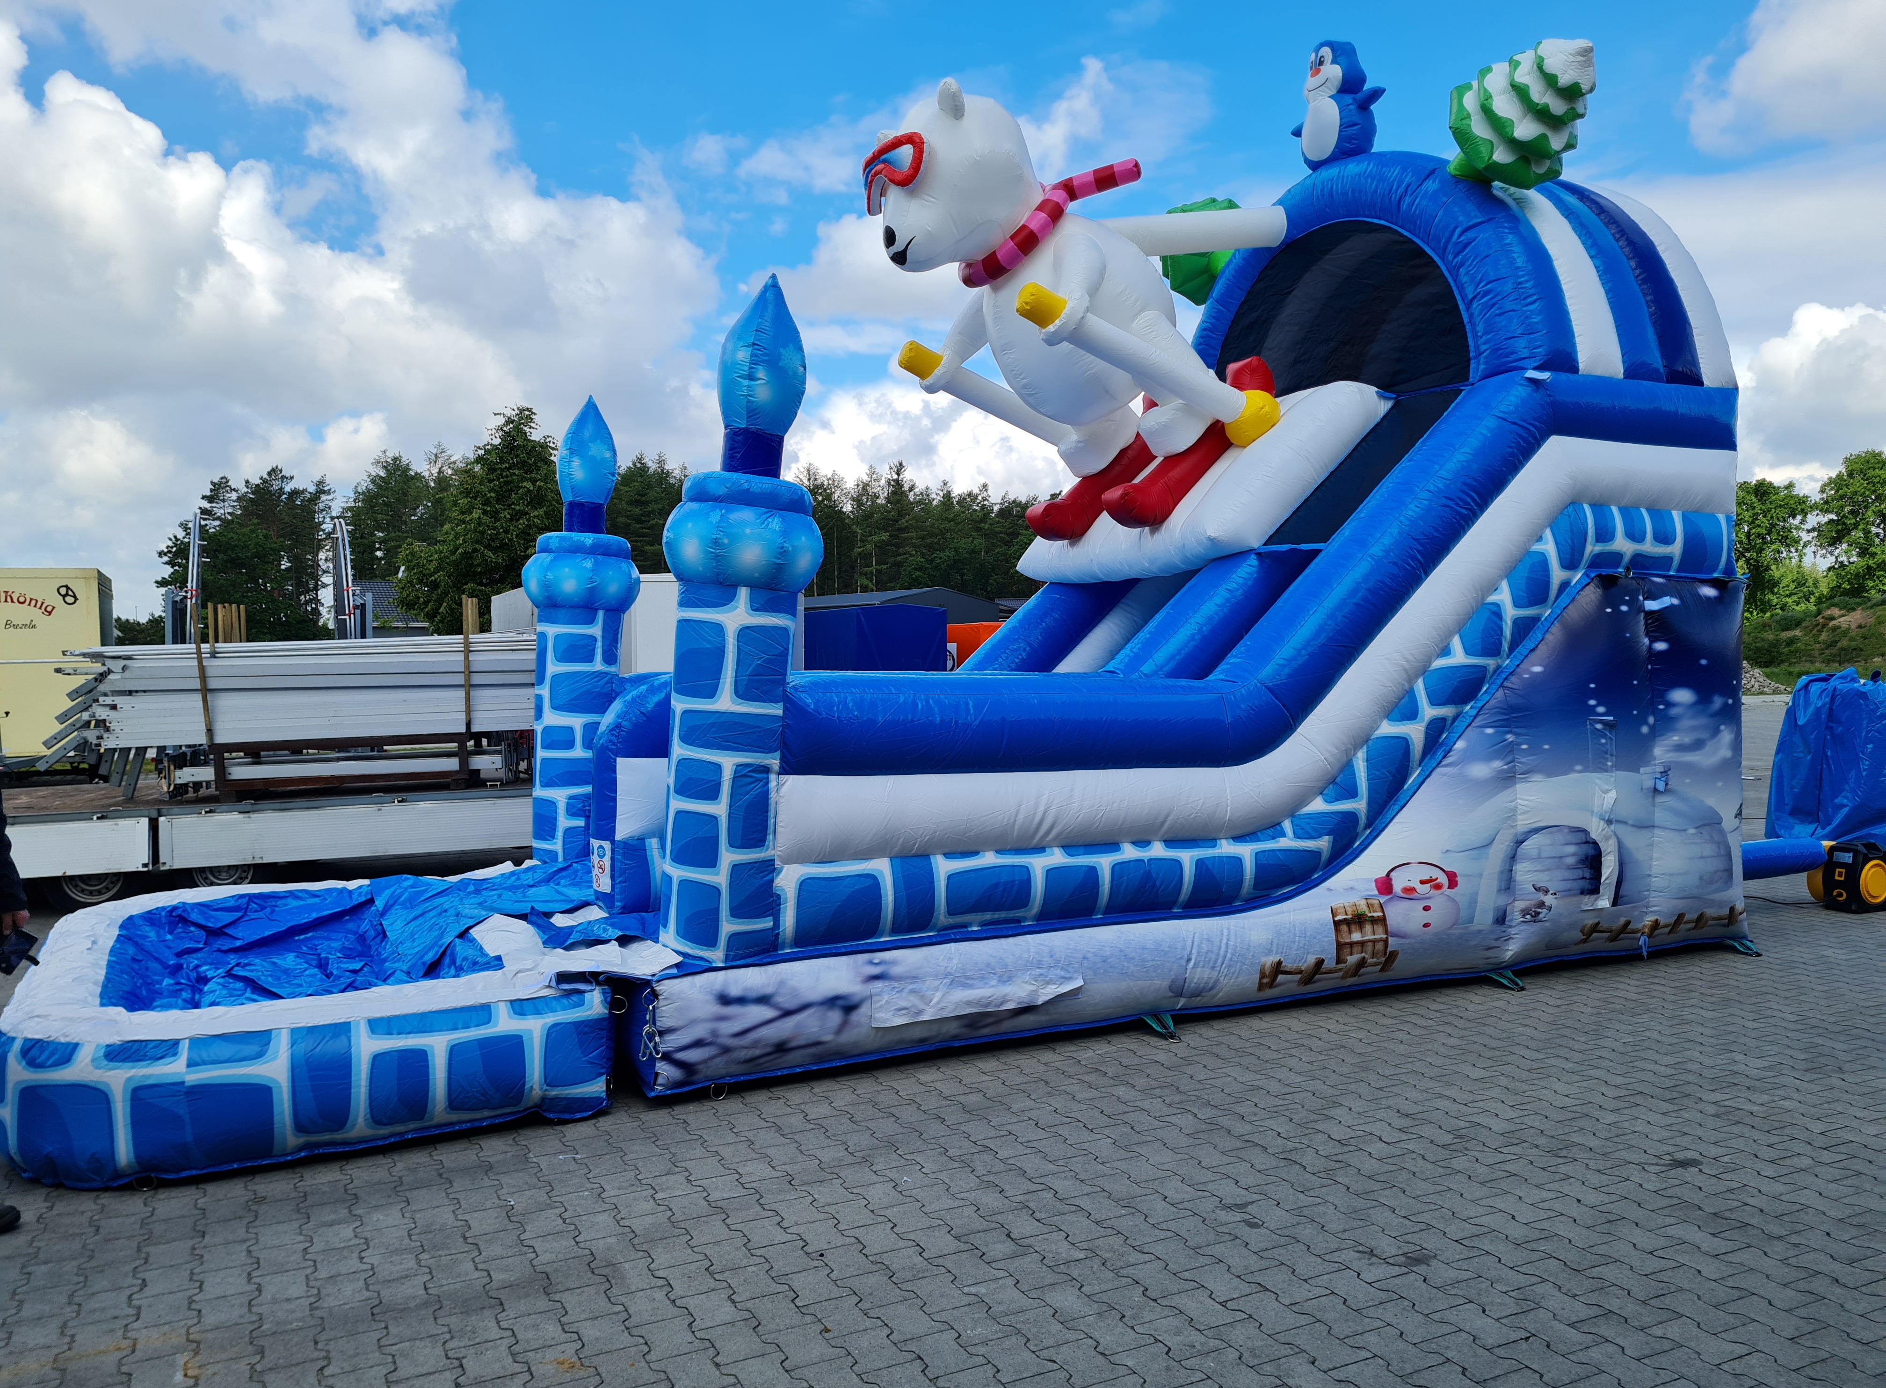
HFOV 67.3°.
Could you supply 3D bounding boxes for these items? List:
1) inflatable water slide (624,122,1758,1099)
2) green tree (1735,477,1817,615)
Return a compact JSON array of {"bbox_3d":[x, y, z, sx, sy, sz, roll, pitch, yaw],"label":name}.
[{"bbox_3d":[0.958,-0.955,8.417,6.450,4.860,3.700,-1,2,-26],"label":"inflatable water slide"},{"bbox_3d":[40.268,-6.631,69.856,6.500,8.000,6.500,1,2,30],"label":"green tree"}]

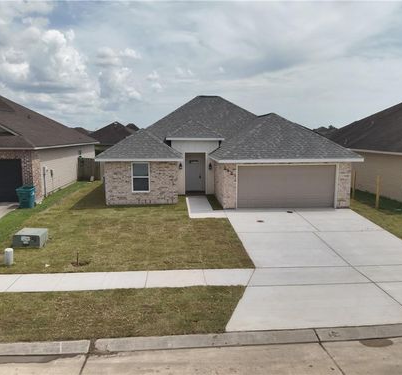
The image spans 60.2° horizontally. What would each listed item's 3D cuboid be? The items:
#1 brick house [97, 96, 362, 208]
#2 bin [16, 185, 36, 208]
[{"bbox_3d":[0.750,-3.100,23.500,13.000,6.300,15.200,-1,8,-4],"label":"brick house"},{"bbox_3d":[-8.960,0.470,17.830,0.710,1.090,0.800,-2,9,-9],"label":"bin"}]

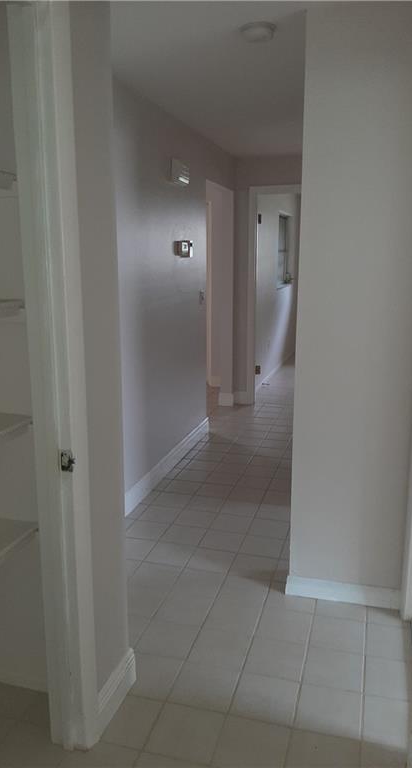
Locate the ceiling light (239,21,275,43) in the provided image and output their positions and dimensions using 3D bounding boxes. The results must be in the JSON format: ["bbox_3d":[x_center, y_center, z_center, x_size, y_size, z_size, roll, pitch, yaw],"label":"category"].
[{"bbox_3d":[0.202,-1.366,2.256,0.148,0.046,0.148,0,12,0],"label":"ceiling light"}]

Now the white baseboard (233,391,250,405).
[{"bbox_3d":[0.367,0.145,5.921,0.157,0.134,0.015,3,12,16],"label":"white baseboard"}]

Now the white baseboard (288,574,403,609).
[{"bbox_3d":[0.584,0.891,2.477,0.478,0.096,0.015,3,12,16],"label":"white baseboard"}]

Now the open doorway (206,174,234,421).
[{"bbox_3d":[0.077,-0.692,5.200,0.130,2.070,0.960,3,12,16],"label":"open doorway"}]

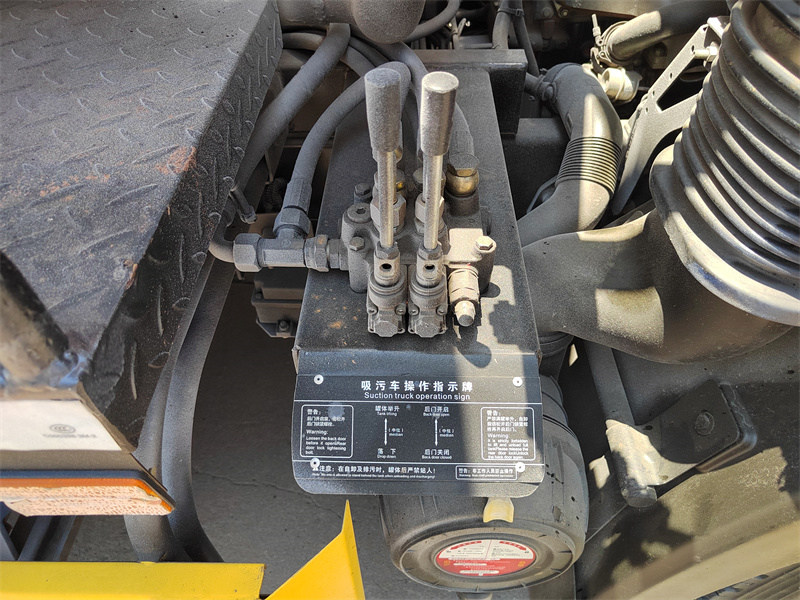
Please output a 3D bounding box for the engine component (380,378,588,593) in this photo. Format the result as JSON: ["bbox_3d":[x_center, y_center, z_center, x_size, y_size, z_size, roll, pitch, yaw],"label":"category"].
[{"bbox_3d":[0.105,0.222,0.757,0.265,0.270,0.290,1,46,1],"label":"engine component"}]

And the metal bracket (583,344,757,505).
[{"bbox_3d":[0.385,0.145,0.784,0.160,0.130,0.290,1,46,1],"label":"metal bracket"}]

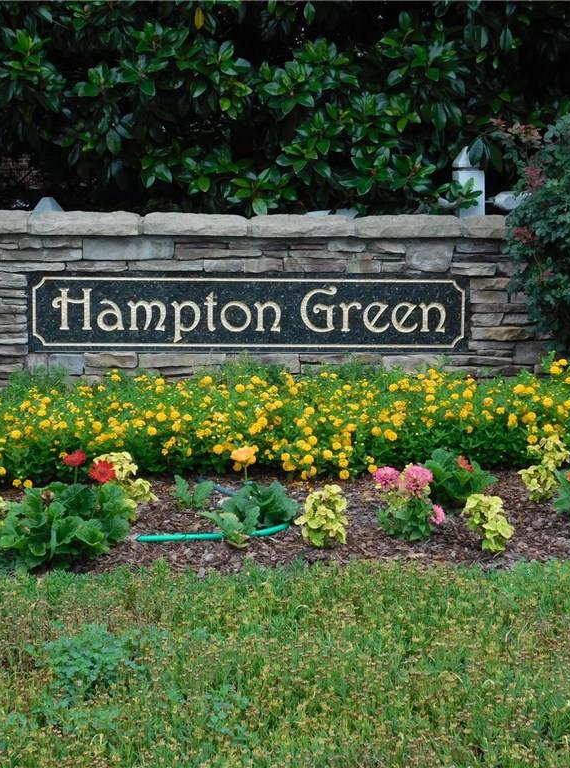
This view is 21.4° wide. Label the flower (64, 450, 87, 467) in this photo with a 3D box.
[{"bbox_3d":[-0.807,0.286,5.800,0.093,0.050,0.085,1,6,0],"label":"flower"}]

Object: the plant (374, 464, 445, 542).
[{"bbox_3d":[0.460,0.441,5.570,0.261,0.269,0.240,0,7,0],"label":"plant"}]

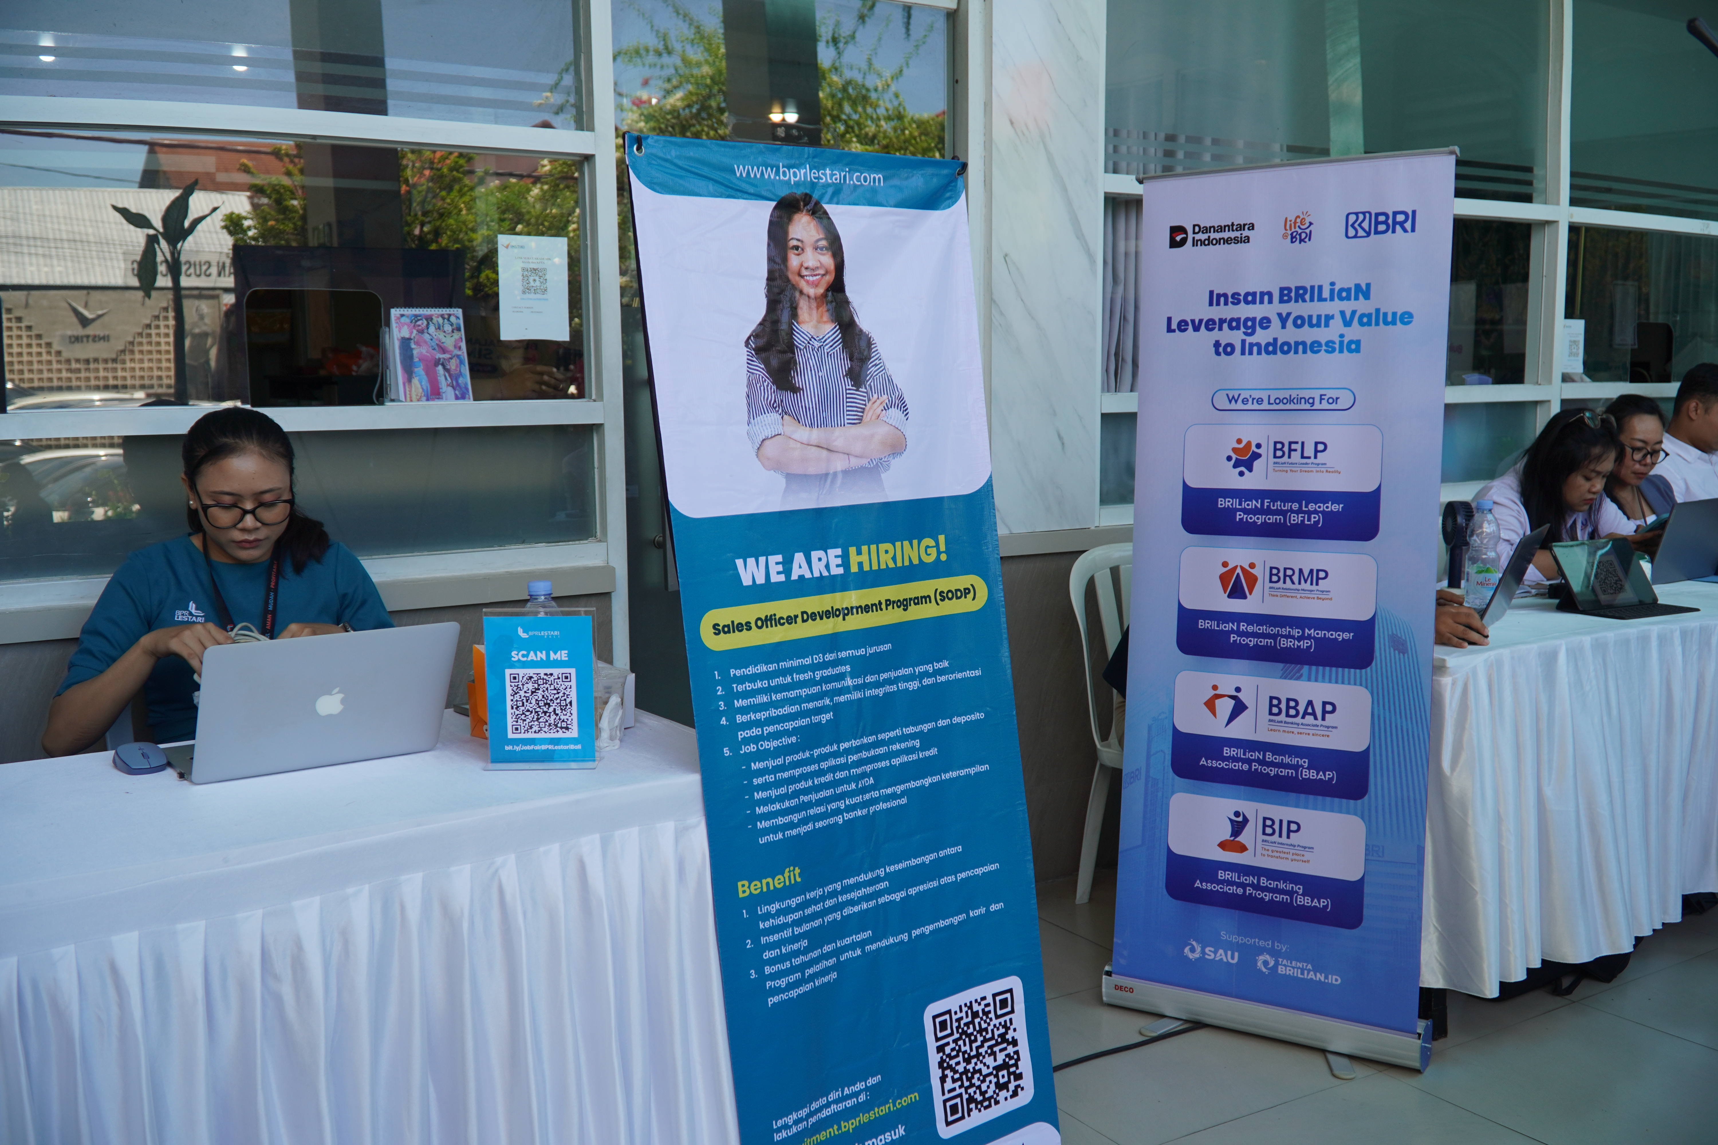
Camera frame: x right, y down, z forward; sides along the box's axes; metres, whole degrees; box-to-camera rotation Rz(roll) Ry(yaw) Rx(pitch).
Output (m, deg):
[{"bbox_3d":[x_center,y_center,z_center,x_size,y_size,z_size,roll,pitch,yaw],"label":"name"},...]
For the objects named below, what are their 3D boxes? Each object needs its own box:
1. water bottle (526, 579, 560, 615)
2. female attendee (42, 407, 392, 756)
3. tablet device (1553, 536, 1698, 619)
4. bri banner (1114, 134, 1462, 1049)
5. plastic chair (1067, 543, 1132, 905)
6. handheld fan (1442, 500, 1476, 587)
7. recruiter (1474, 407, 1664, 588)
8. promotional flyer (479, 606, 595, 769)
[{"bbox_3d":[-0.458,0.123,2.081,0.065,0.236,0.065,-1,6,0],"label":"water bottle"},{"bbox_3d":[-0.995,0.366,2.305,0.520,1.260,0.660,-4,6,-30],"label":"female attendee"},{"bbox_3d":[1.796,0.000,3.382,0.283,0.172,0.250,-4,6,-29],"label":"tablet device"},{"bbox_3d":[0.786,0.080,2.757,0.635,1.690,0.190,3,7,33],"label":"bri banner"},{"bbox_3d":[0.866,0.402,3.517,0.450,0.900,0.520,-4,7,-33],"label":"plastic chair"},{"bbox_3d":[1.451,-0.068,3.462,0.052,0.212,0.105,0,6,7],"label":"handheld fan"},{"bbox_3d":[1.788,0.204,3.610,0.480,1.240,0.660,-5,7,-35],"label":"recruiter"},{"bbox_3d":[-0.432,0.155,1.934,0.152,0.213,0.060,-1,6,1],"label":"promotional flyer"}]

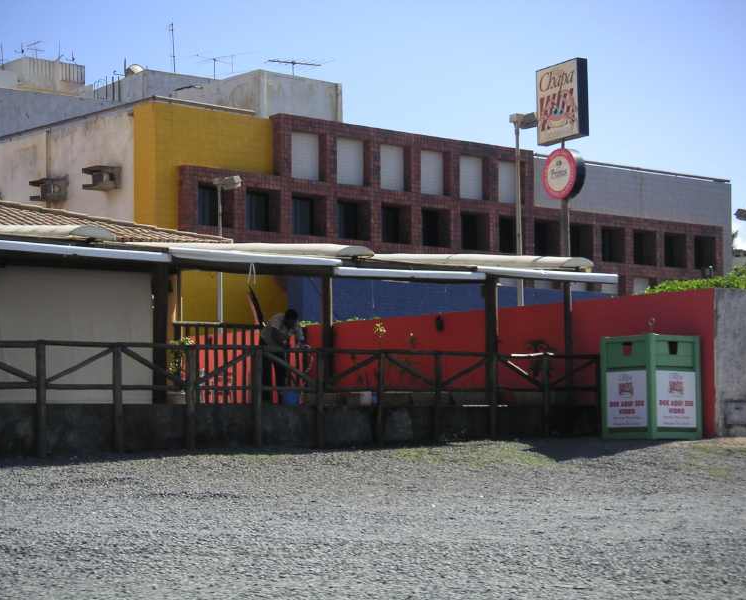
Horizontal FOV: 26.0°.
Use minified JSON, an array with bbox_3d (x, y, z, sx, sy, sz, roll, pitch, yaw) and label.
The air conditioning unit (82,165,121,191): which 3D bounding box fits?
[{"bbox_3d":[-5.997,-2.708,35.711,0.670,0.500,0.610,3,-5,-41],"label":"air conditioning unit"}]

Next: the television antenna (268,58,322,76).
[{"bbox_3d":[-2.456,-7.289,50.605,1.700,0.550,1.000,1,-4,-26],"label":"television antenna"}]

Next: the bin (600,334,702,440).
[{"bbox_3d":[3.822,1.201,22.233,0.955,1.422,0.955,2,-5,-35],"label":"bin"}]

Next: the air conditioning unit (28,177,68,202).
[{"bbox_3d":[-7.505,-2.556,37.411,0.670,0.500,0.610,3,-5,-41],"label":"air conditioning unit"}]

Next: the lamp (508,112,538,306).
[{"bbox_3d":[2.610,-0.426,26.946,0.240,5.435,0.620,3,-5,-41],"label":"lamp"}]

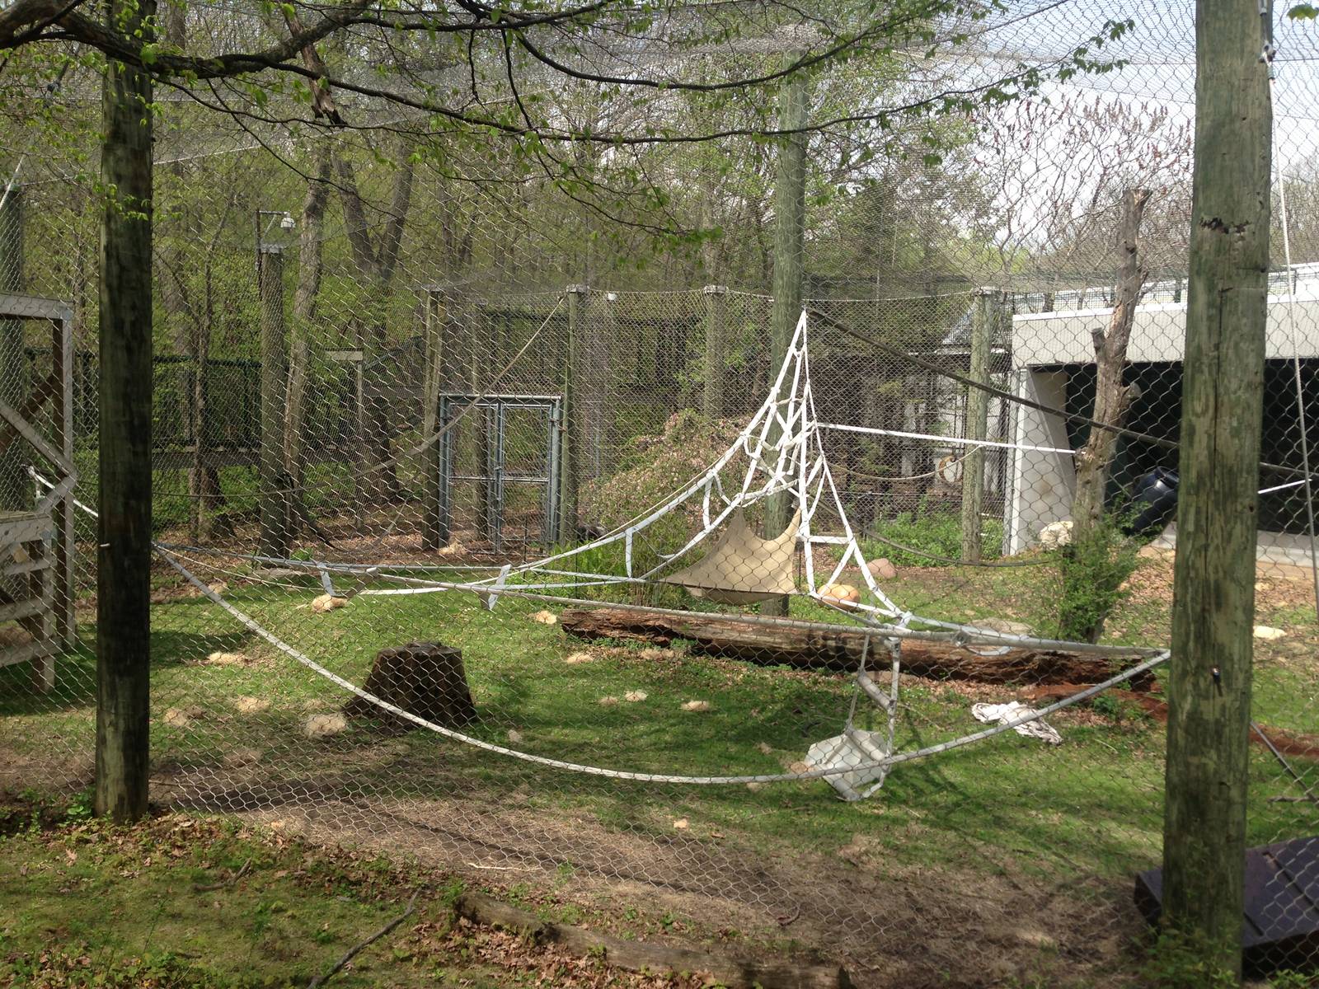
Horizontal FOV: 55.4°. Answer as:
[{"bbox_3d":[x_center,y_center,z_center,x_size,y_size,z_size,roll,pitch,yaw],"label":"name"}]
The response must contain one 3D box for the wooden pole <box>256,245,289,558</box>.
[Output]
[{"bbox_3d":[-4.505,-1.067,14.600,0.290,3.641,0.290,0,3,-17],"label":"wooden pole"}]

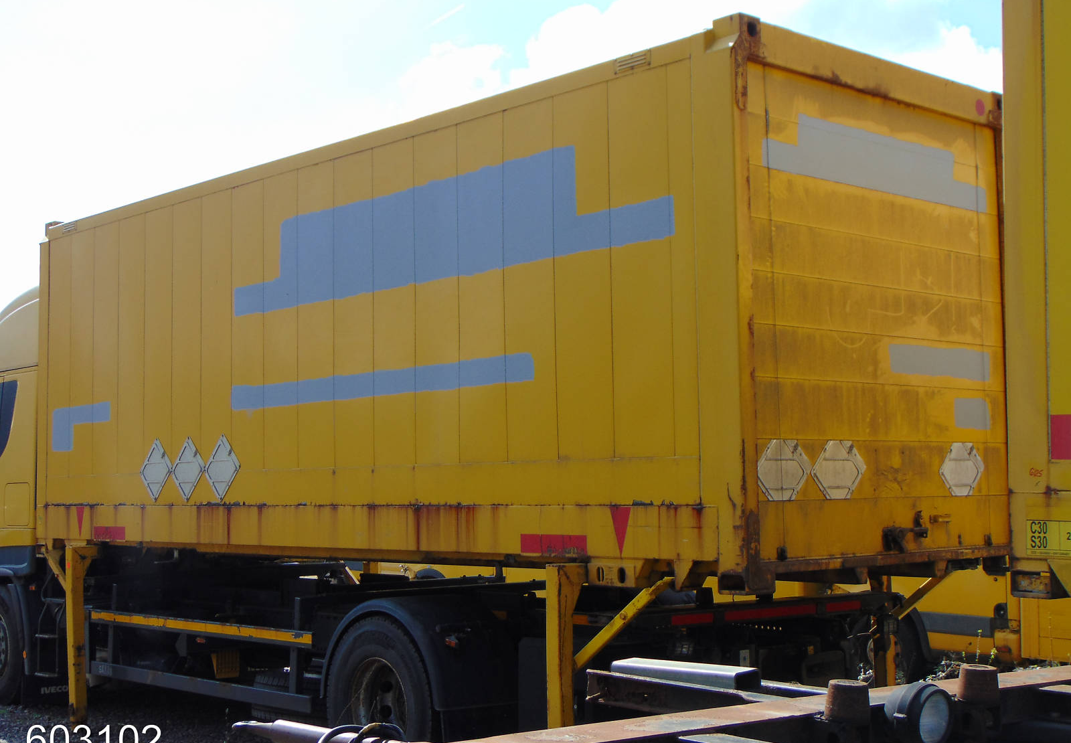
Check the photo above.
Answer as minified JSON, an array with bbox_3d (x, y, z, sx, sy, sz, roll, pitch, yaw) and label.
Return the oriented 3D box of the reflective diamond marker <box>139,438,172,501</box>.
[{"bbox_3d":[-2.734,0.712,11.134,0.020,0.452,0.455,3,-6,-42],"label":"reflective diamond marker"}]

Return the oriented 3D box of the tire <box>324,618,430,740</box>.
[{"bbox_3d":[-0.847,1.971,9.283,0.300,1.020,1.020,3,-6,-42],"label":"tire"}]

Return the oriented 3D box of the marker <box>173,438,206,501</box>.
[{"bbox_3d":[-2.424,0.682,10.796,0.020,0.450,0.450,3,-6,-42],"label":"marker"}]

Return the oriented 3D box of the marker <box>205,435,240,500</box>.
[{"bbox_3d":[-2.122,0.648,10.466,0.020,0.445,0.450,3,-6,-42],"label":"marker"}]

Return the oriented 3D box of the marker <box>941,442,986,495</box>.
[{"bbox_3d":[2.322,0.531,8.385,0.429,0.287,0.020,3,-6,-42],"label":"marker"}]

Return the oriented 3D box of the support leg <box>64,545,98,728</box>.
[{"bbox_3d":[-3.574,2.072,12.185,0.210,1.370,0.110,3,-6,-42],"label":"support leg"}]

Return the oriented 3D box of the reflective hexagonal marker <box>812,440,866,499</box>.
[{"bbox_3d":[1.508,0.486,7.642,0.445,0.291,0.020,3,-6,-42],"label":"reflective hexagonal marker"}]

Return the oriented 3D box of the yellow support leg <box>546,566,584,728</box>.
[{"bbox_3d":[0.178,1.706,8.093,0.210,1.390,0.100,3,-6,-42],"label":"yellow support leg"}]

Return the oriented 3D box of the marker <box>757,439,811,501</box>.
[{"bbox_3d":[1.183,0.469,7.346,0.430,0.296,0.020,3,-6,-42],"label":"marker"}]

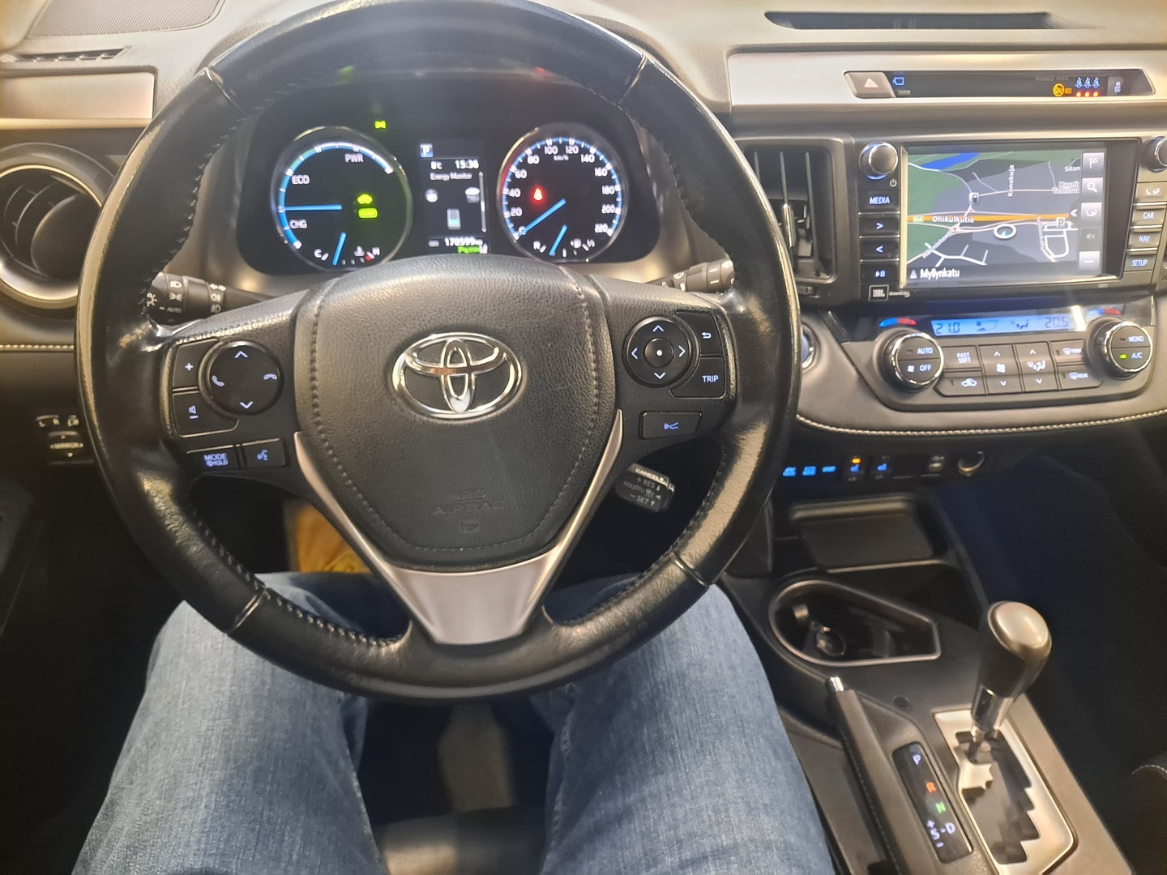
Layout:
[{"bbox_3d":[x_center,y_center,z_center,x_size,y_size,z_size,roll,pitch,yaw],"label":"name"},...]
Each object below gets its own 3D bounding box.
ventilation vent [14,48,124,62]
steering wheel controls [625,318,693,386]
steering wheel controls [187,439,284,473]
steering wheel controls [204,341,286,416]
[{"bbox_3d":[-0.336,-0.249,0.550,0.071,0.010,0.018,-4,35,-8],"label":"ventilation vent"},{"bbox_3d":[0.041,-0.047,0.461,0.037,0.037,0.010,-4,11,-9],"label":"steering wheel controls"},{"bbox_3d":[-0.178,0.010,0.433,0.049,0.015,0.010,-4,11,-9],"label":"steering wheel controls"},{"bbox_3d":[-0.172,-0.030,0.426,0.037,0.036,0.010,-4,11,-9],"label":"steering wheel controls"}]

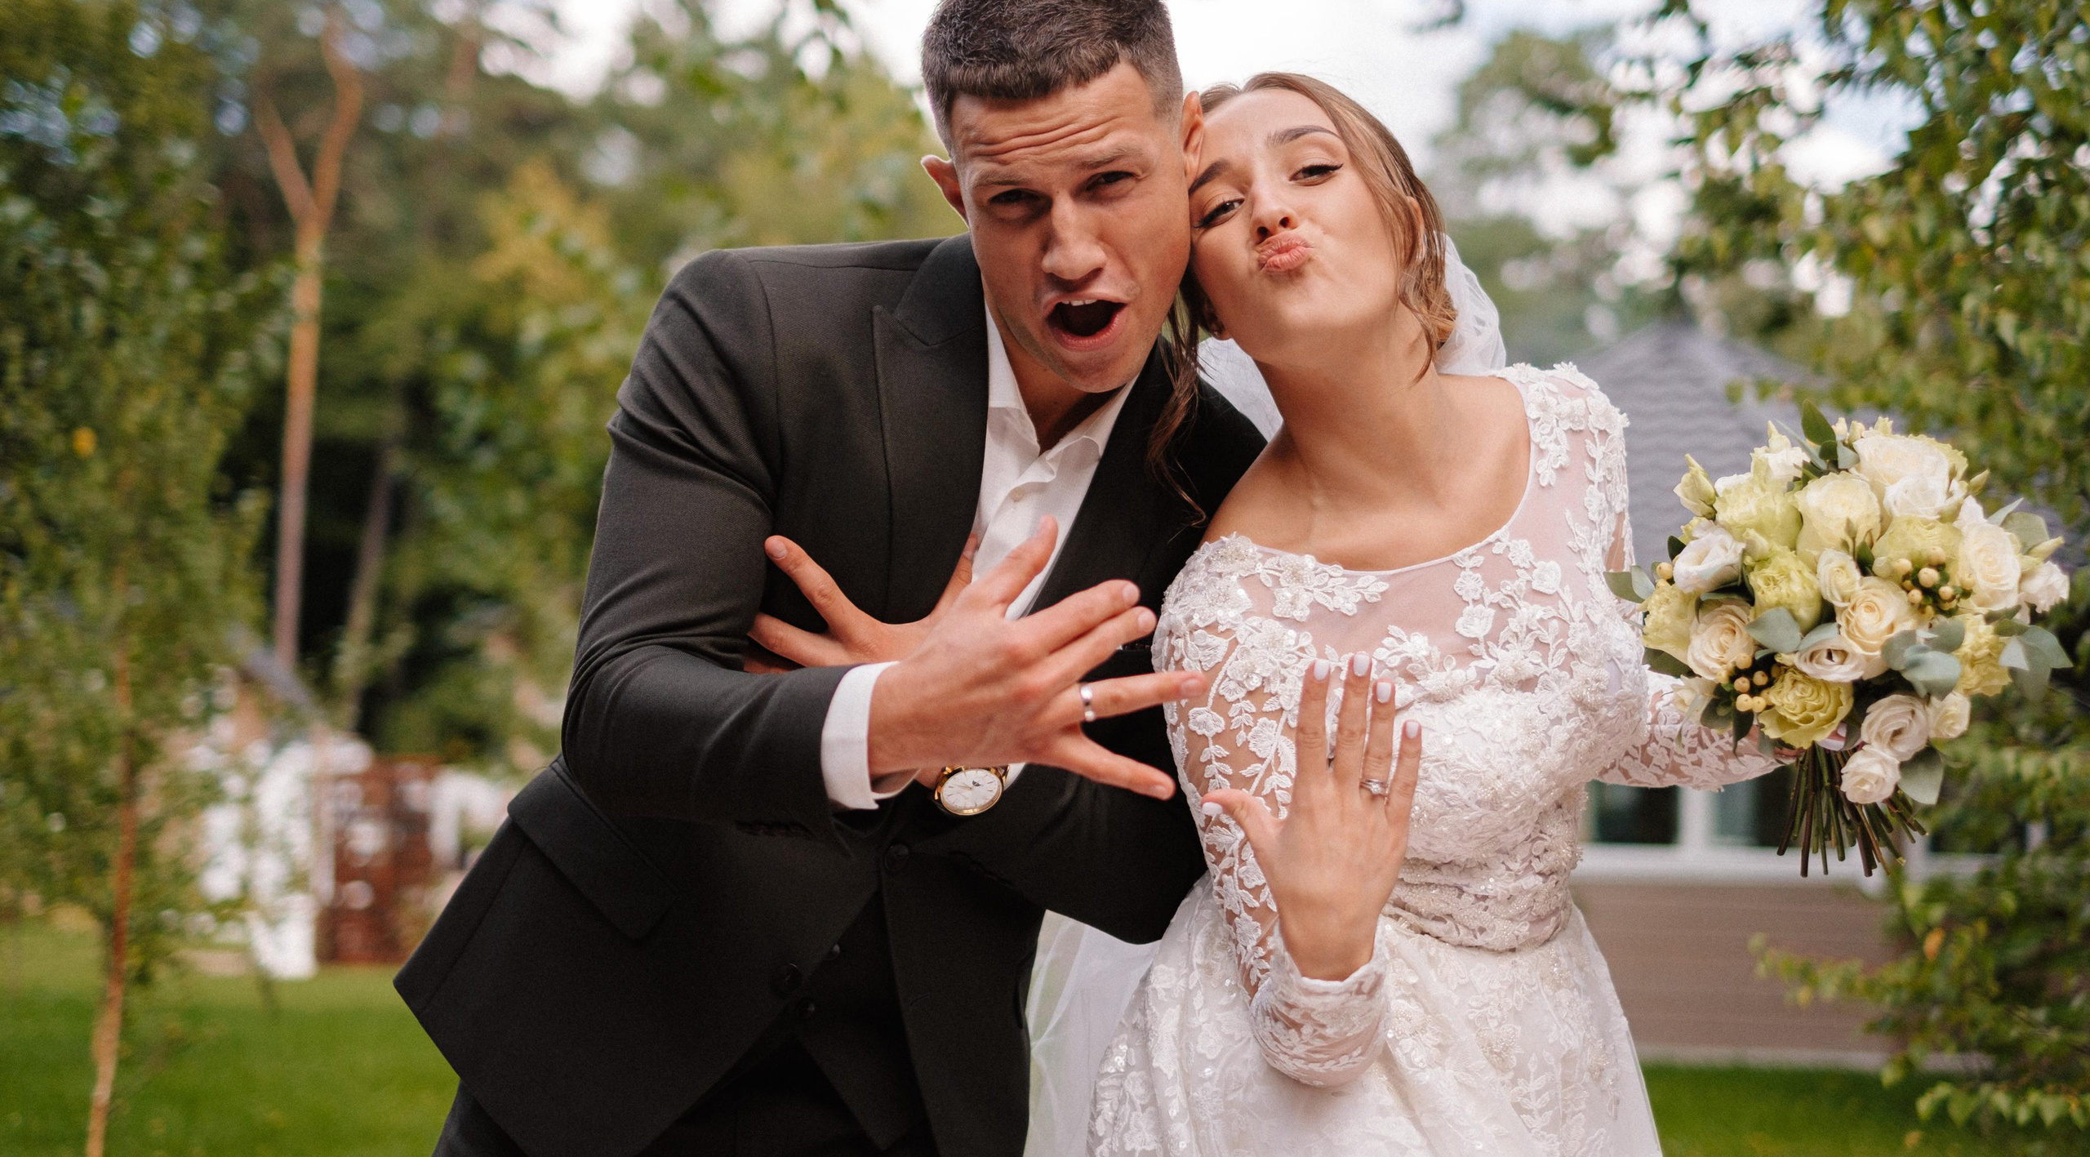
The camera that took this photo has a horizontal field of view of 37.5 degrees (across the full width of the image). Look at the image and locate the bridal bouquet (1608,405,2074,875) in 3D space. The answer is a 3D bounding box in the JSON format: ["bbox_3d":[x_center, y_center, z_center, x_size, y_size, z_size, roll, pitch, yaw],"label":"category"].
[{"bbox_3d":[0.498,0.038,1.930,0.275,0.285,0.250,1,15,6],"label":"bridal bouquet"}]

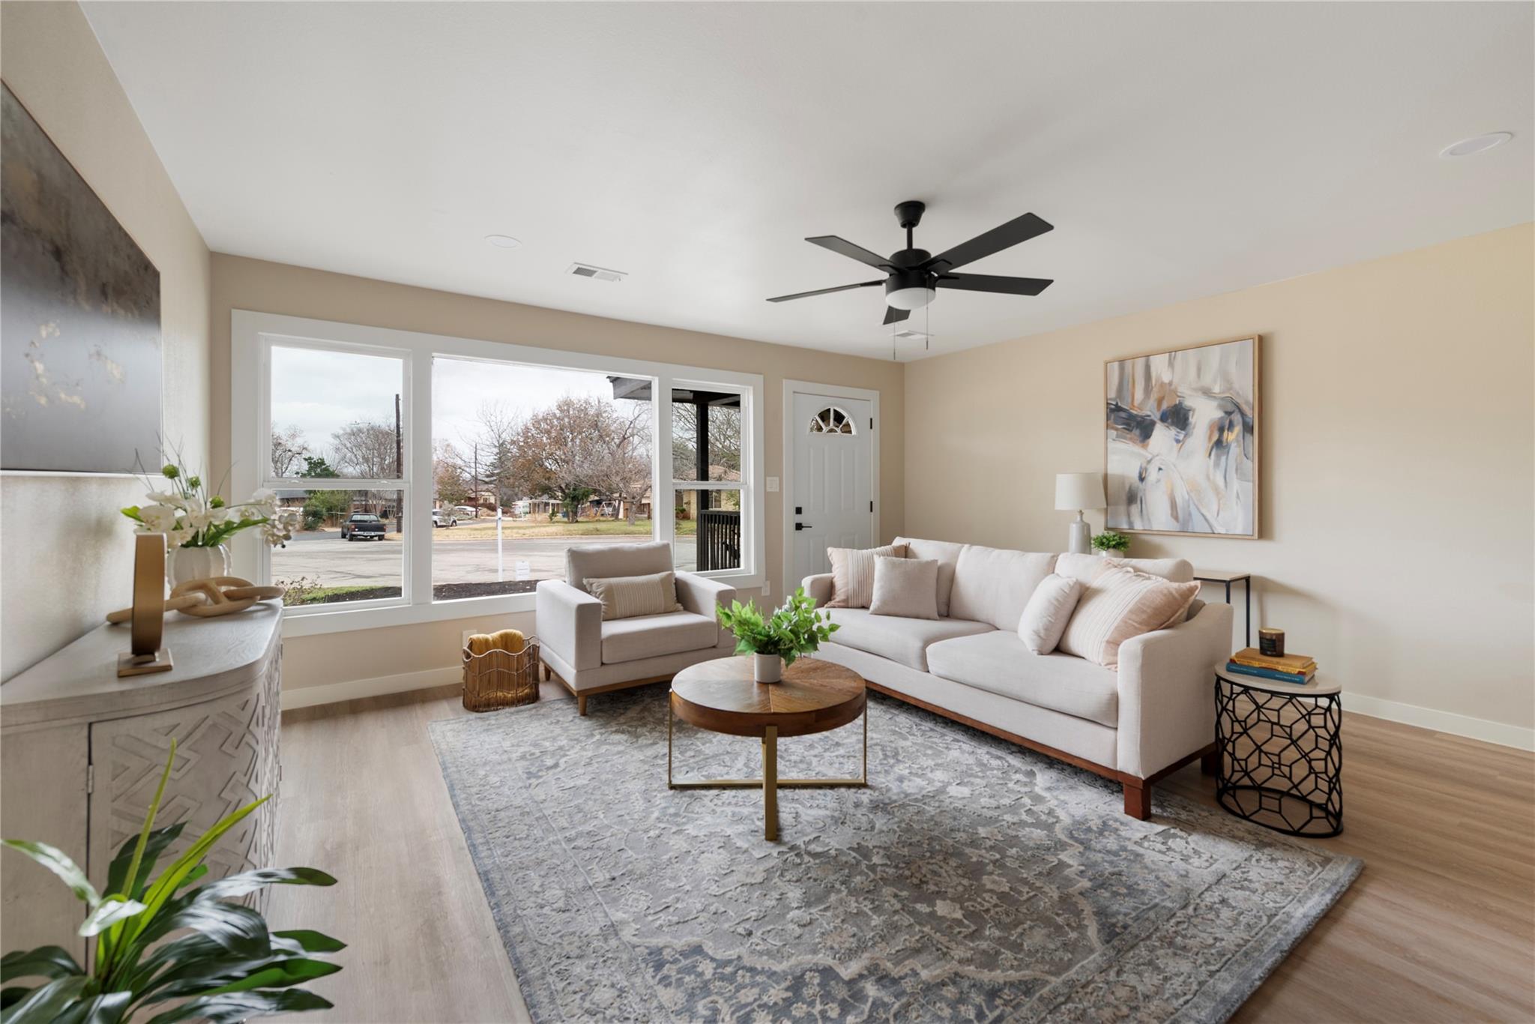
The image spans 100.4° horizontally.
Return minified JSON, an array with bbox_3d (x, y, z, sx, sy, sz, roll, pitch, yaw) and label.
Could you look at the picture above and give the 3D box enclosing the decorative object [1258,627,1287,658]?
[{"bbox_3d":[1.981,0.513,2.504,0.079,0.093,0.079,-1,2,-28],"label":"decorative object"}]

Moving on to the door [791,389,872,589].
[{"bbox_3d":[0.598,0.008,5.782,0.915,2.050,0.050,-1,2,-34],"label":"door"}]

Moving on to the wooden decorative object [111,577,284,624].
[{"bbox_3d":[-1.605,0.244,1.821,0.160,0.085,0.380,2,3,40],"label":"wooden decorative object"}]

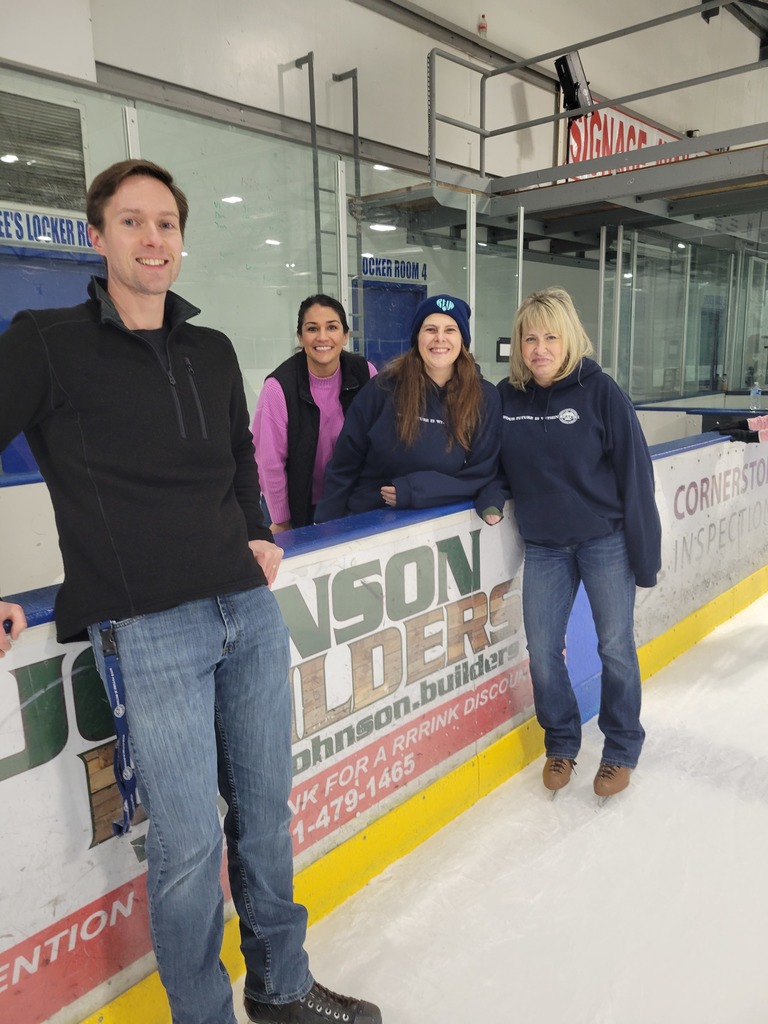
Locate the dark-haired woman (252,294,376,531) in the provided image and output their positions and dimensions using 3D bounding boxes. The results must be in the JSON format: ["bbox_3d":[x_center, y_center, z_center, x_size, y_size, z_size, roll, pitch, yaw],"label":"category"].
[{"bbox_3d":[-0.233,0.101,2.669,0.500,1.637,0.480,-6,12,-22],"label":"dark-haired woman"}]

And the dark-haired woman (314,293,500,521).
[{"bbox_3d":[0.098,0.092,2.689,0.560,1.631,0.500,-5,12,-20],"label":"dark-haired woman"}]

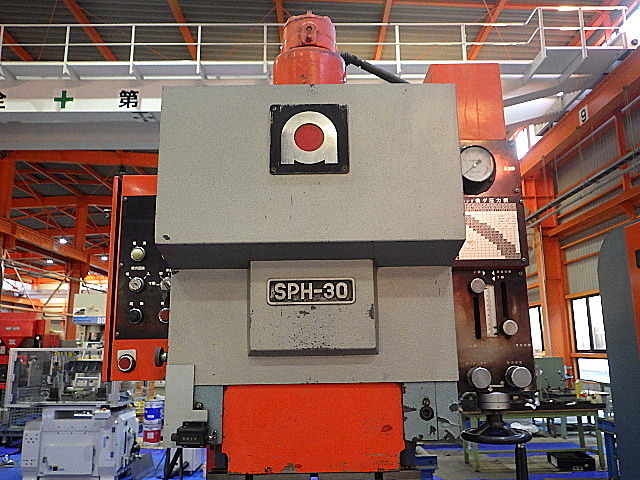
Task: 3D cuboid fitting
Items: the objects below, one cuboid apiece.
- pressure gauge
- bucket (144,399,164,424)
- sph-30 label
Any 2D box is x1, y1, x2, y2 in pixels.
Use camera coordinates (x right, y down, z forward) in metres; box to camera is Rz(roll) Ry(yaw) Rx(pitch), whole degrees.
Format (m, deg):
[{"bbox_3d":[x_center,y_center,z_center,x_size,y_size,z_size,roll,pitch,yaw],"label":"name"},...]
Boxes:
[{"bbox_3d":[0.392,-0.180,1.331,0.100,0.104,0.055,0,-10,-1],"label":"pressure gauge"},{"bbox_3d":[-2.398,2.489,7.492,0.280,0.350,0.280,0,-10,-1],"label":"bucket"},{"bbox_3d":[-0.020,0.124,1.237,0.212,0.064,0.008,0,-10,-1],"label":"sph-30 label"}]

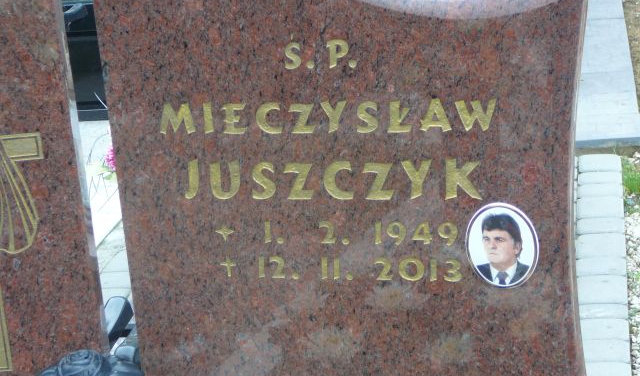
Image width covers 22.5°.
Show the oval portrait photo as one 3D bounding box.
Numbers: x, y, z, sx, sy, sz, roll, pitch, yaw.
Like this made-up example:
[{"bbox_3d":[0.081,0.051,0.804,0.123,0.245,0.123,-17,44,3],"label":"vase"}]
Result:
[{"bbox_3d":[0.228,0.072,2.010,0.090,0.120,0.010,0,24,7],"label":"oval portrait photo"}]

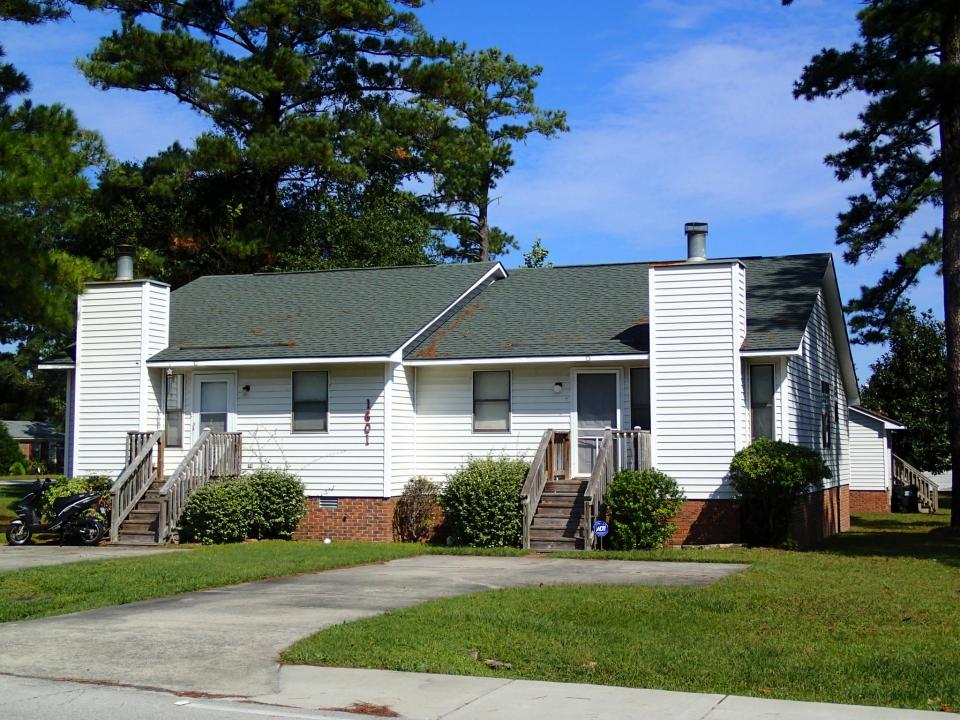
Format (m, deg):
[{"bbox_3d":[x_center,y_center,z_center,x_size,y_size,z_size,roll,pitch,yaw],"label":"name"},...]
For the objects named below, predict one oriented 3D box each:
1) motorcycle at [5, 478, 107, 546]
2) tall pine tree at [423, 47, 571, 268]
[{"bbox_3d":[-7.829,2.811,23.569,1.860,1.220,0.700,0,-4,6],"label":"motorcycle"},{"bbox_3d":[0.482,-3.592,52.330,6.400,18.746,6.400,-2,-4,21],"label":"tall pine tree"}]

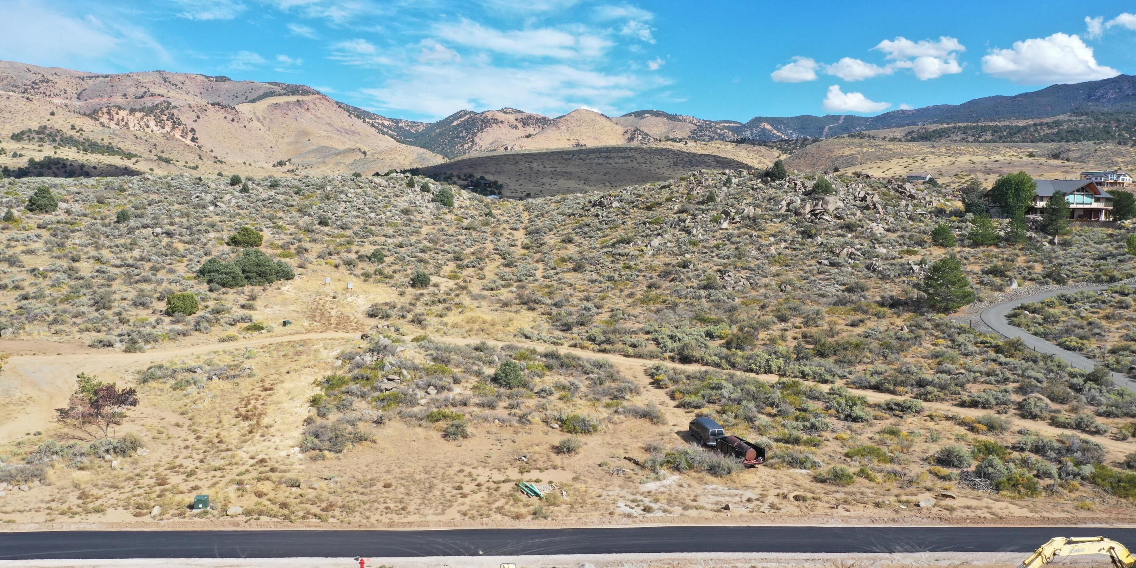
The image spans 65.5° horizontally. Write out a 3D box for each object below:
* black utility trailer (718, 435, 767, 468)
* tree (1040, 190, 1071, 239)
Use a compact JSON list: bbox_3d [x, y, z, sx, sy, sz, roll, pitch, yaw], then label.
[{"bbox_3d":[16.870,16.540,87.067,2.250,1.750,5.400,-3,9,-25],"label":"black utility trailer"},{"bbox_3d":[105.333,-15.067,191.000,6.245,10.557,5.933,0,5,0],"label":"tree"}]

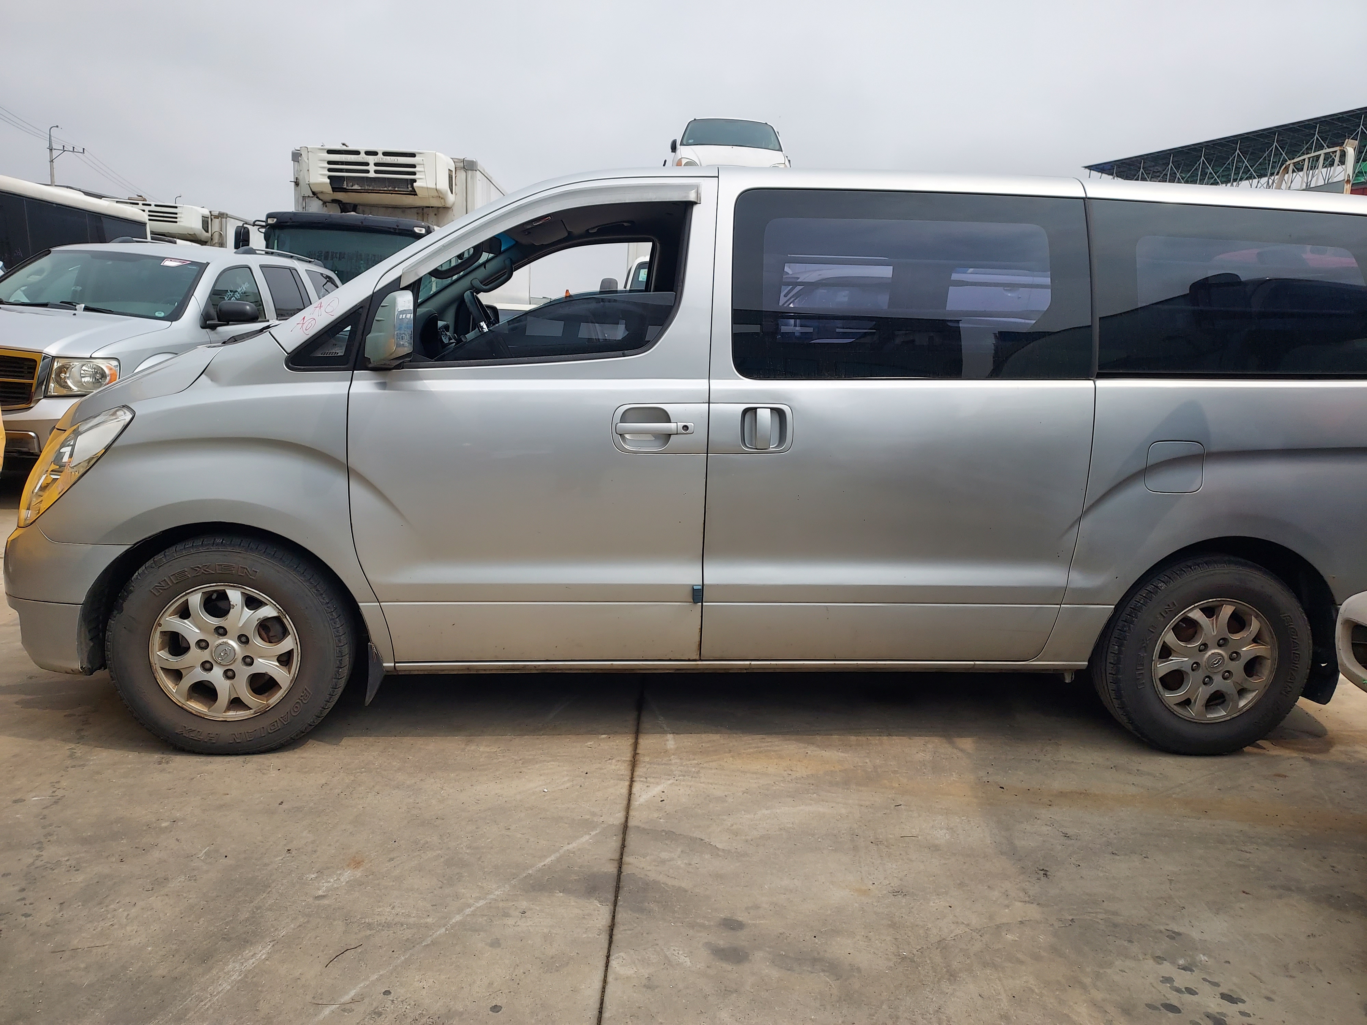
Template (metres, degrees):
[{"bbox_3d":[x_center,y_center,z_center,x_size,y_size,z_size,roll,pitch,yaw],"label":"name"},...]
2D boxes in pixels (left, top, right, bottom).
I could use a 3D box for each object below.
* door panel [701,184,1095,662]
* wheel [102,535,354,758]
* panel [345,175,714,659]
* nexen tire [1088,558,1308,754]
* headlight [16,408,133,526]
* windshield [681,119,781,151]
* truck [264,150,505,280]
[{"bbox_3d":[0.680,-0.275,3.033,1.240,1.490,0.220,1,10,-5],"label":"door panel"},{"bbox_3d":[-1.400,0.403,2.978,0.700,0.690,0.220,1,10,-5],"label":"wheel"},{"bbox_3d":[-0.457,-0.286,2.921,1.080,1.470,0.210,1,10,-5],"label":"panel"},{"bbox_3d":[1.785,0.476,3.283,0.700,0.690,0.220,1,10,-5],"label":"nexen tire"},{"bbox_3d":[-1.877,-0.150,2.954,0.500,0.400,0.400,1,10,-5],"label":"headlight"},{"bbox_3d":[0.695,-5.449,13.700,1.450,0.500,0.500,2,10,-3],"label":"windshield"},{"bbox_3d":[-4.102,-3.353,15.062,2.420,3.650,8.200,2,10,-3],"label":"truck"}]

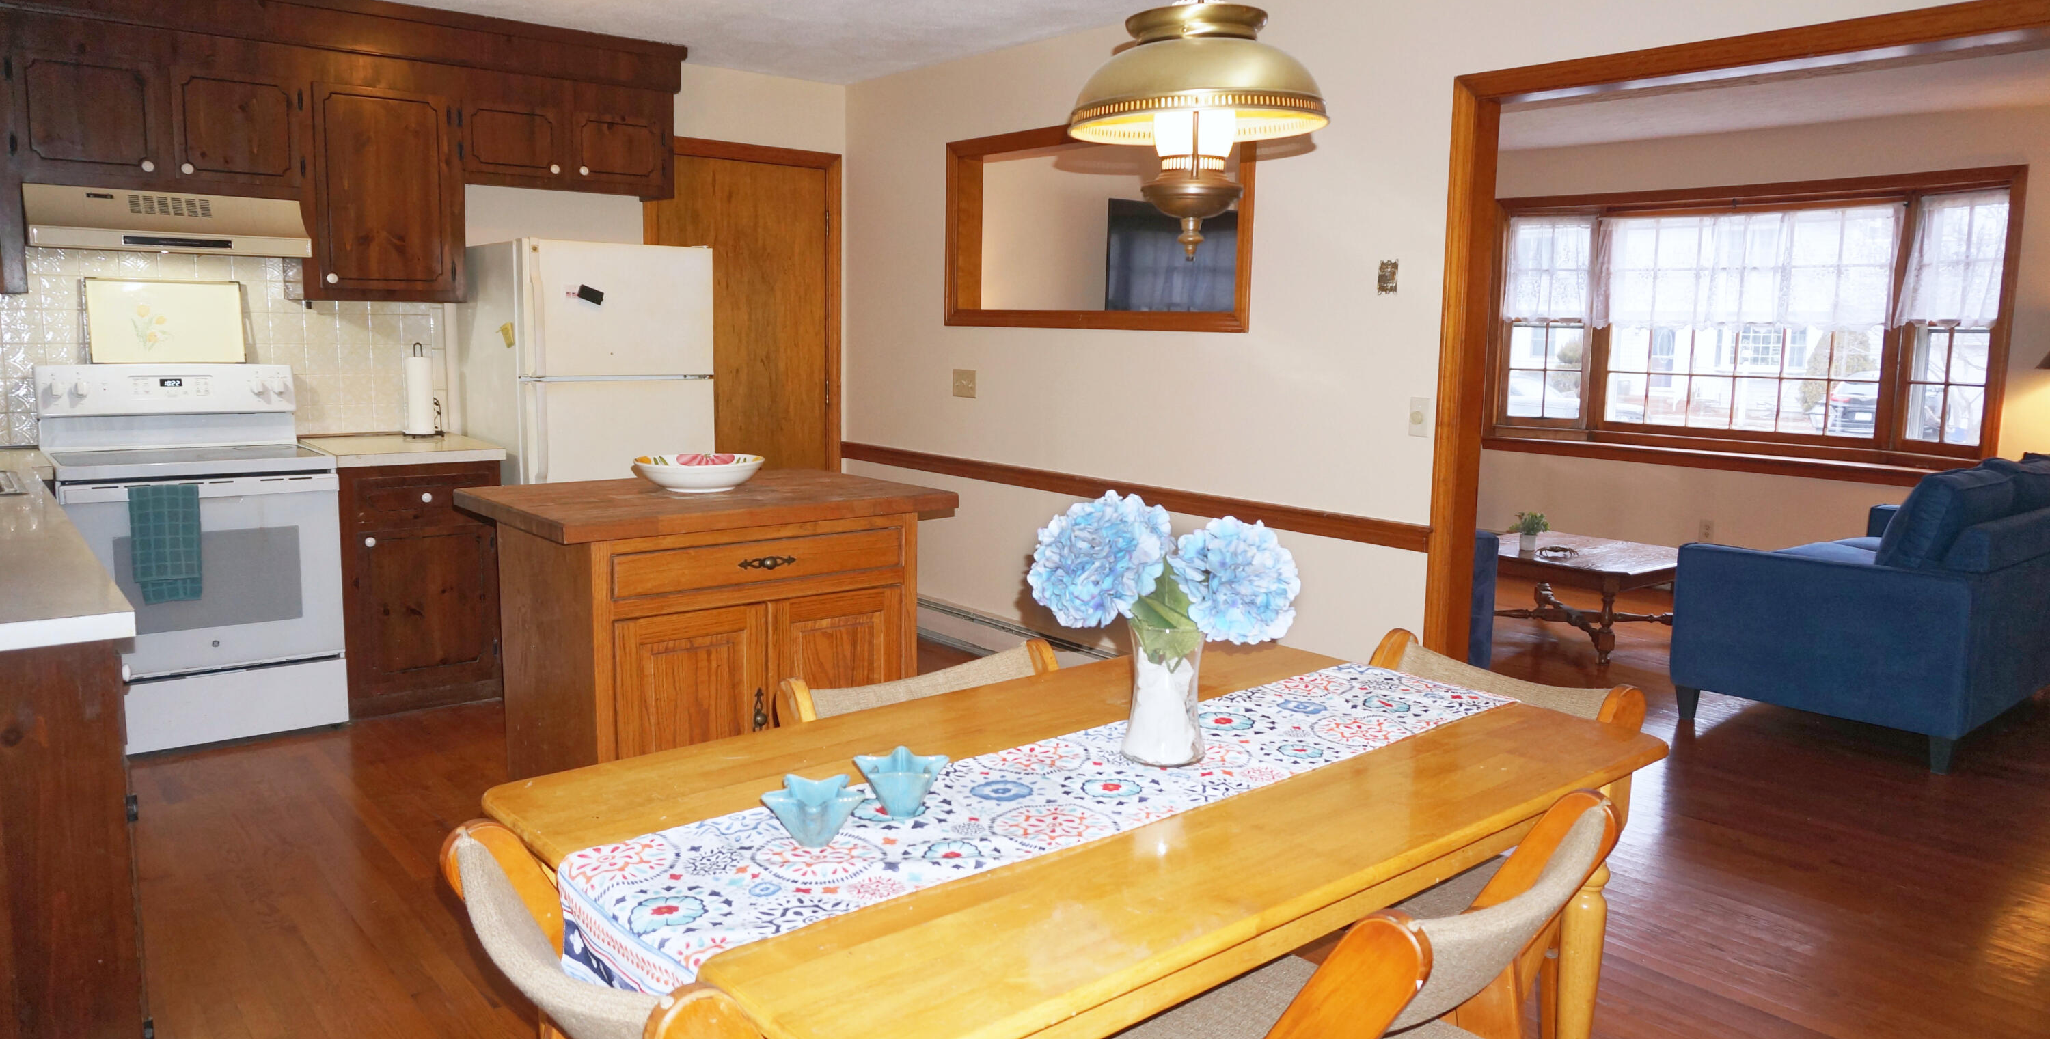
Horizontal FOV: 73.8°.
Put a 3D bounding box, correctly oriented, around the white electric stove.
[{"bbox_3d":[-2.777,0.095,4.562,0.760,1.190,0.700,-5,10,-39],"label":"white electric stove"}]

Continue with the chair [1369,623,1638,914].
[{"bbox_3d":[0.695,0.661,2.488,0.580,0.785,0.530,-4,10,-35],"label":"chair"}]

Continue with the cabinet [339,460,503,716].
[{"bbox_3d":[-2.248,0.210,4.940,0.521,0.874,0.600,-6,11,-40],"label":"cabinet"}]

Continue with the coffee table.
[{"bbox_3d":[2.573,0.353,6.308,0.880,0.420,0.880,-5,10,-39],"label":"coffee table"}]

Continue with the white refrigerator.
[{"bbox_3d":[-1.671,-0.219,5.265,0.722,1.650,0.690,-6,11,-40],"label":"white refrigerator"}]

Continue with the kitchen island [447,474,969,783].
[{"bbox_3d":[-0.871,0.376,3.791,1.105,0.914,0.785,-6,11,-40],"label":"kitchen island"}]

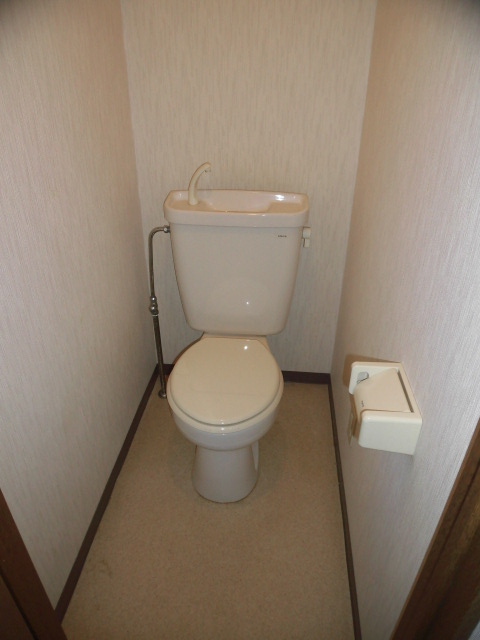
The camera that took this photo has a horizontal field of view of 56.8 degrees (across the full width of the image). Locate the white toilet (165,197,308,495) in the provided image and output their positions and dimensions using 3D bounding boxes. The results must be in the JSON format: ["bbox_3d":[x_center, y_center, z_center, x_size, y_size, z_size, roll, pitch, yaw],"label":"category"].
[{"bbox_3d":[-0.025,0.088,1.525,0.472,0.862,0.715,2,30,3],"label":"white toilet"}]

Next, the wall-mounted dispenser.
[{"bbox_3d":[0.267,0.162,0.848,0.102,0.085,0.161,3,30,5],"label":"wall-mounted dispenser"}]

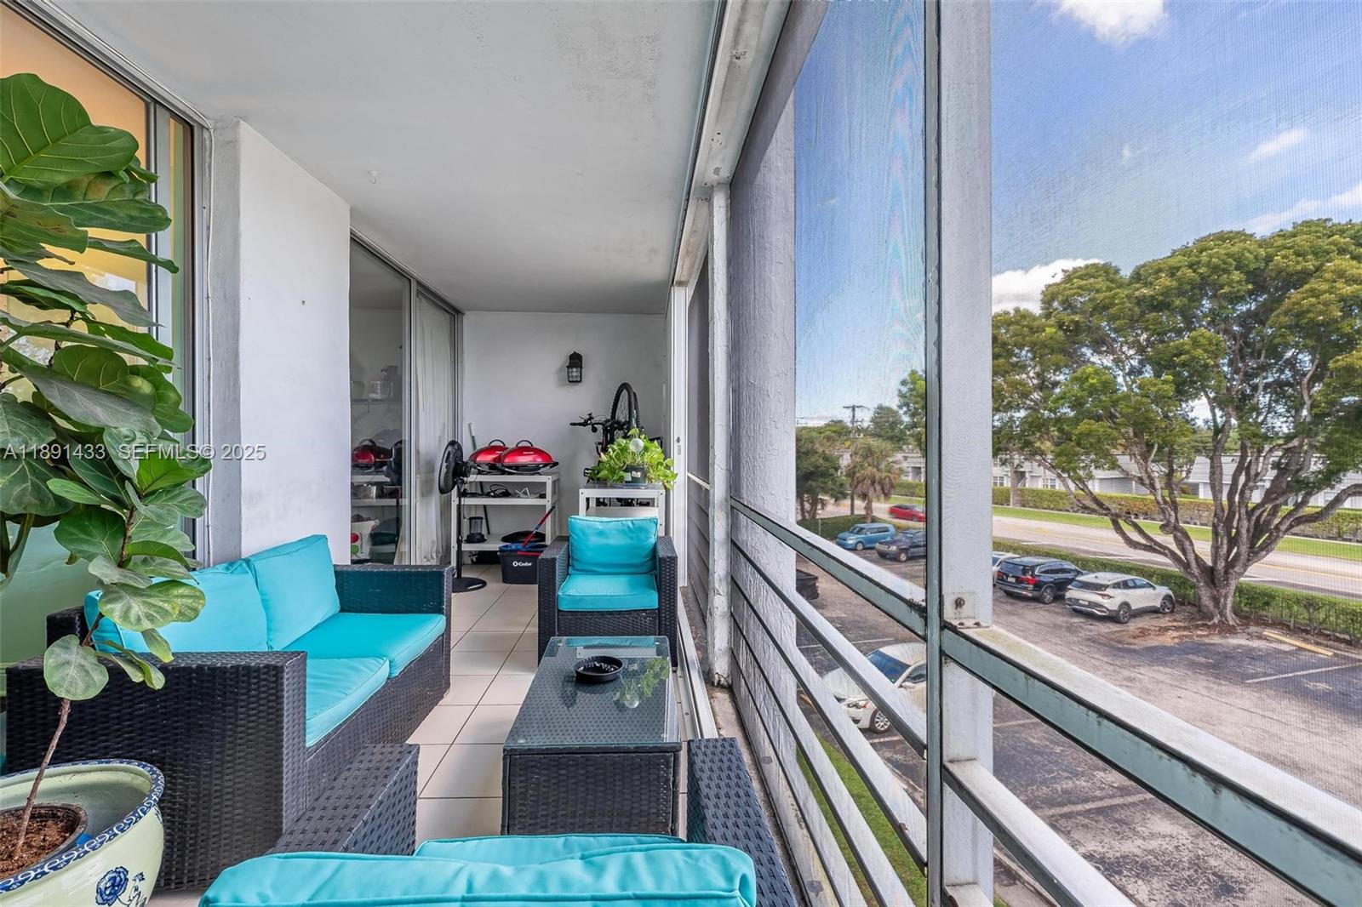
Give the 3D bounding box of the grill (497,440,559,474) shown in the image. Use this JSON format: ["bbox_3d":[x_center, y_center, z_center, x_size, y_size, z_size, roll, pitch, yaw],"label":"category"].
[{"bbox_3d":[-1.311,0.045,4.854,0.530,0.290,0.430,0,1,-20],"label":"grill"}]

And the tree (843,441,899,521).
[{"bbox_3d":[13.095,2.413,39.000,3.600,6.700,3.600,0,1,19],"label":"tree"}]

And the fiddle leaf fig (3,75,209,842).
[{"bbox_3d":[-1.282,0.000,1.026,0.540,1.400,0.540,0,1,-4],"label":"fiddle leaf fig"}]

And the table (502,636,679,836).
[{"bbox_3d":[-0.250,0.916,1.846,0.455,0.360,0.800,0,1,-4],"label":"table"}]

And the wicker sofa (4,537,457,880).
[{"bbox_3d":[-1.363,0.717,2.005,0.660,0.720,1.190,0,1,-4],"label":"wicker sofa"}]

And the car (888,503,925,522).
[{"bbox_3d":[19.858,4.967,49.068,1.820,1.460,4.600,0,1,-22],"label":"car"}]

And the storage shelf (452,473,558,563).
[{"bbox_3d":[-1.484,0.616,4.907,0.808,0.870,0.480,0,1,-4],"label":"storage shelf"}]

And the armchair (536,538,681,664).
[{"bbox_3d":[-0.384,0.753,3.179,0.690,0.660,0.660,0,1,-4],"label":"armchair"}]

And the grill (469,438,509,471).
[{"bbox_3d":[-1.607,0.047,5.024,0.530,0.290,0.430,0,1,-20],"label":"grill"}]

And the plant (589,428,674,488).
[{"bbox_3d":[-0.374,0.058,4.385,0.680,0.450,0.550,0,1,-4],"label":"plant"}]

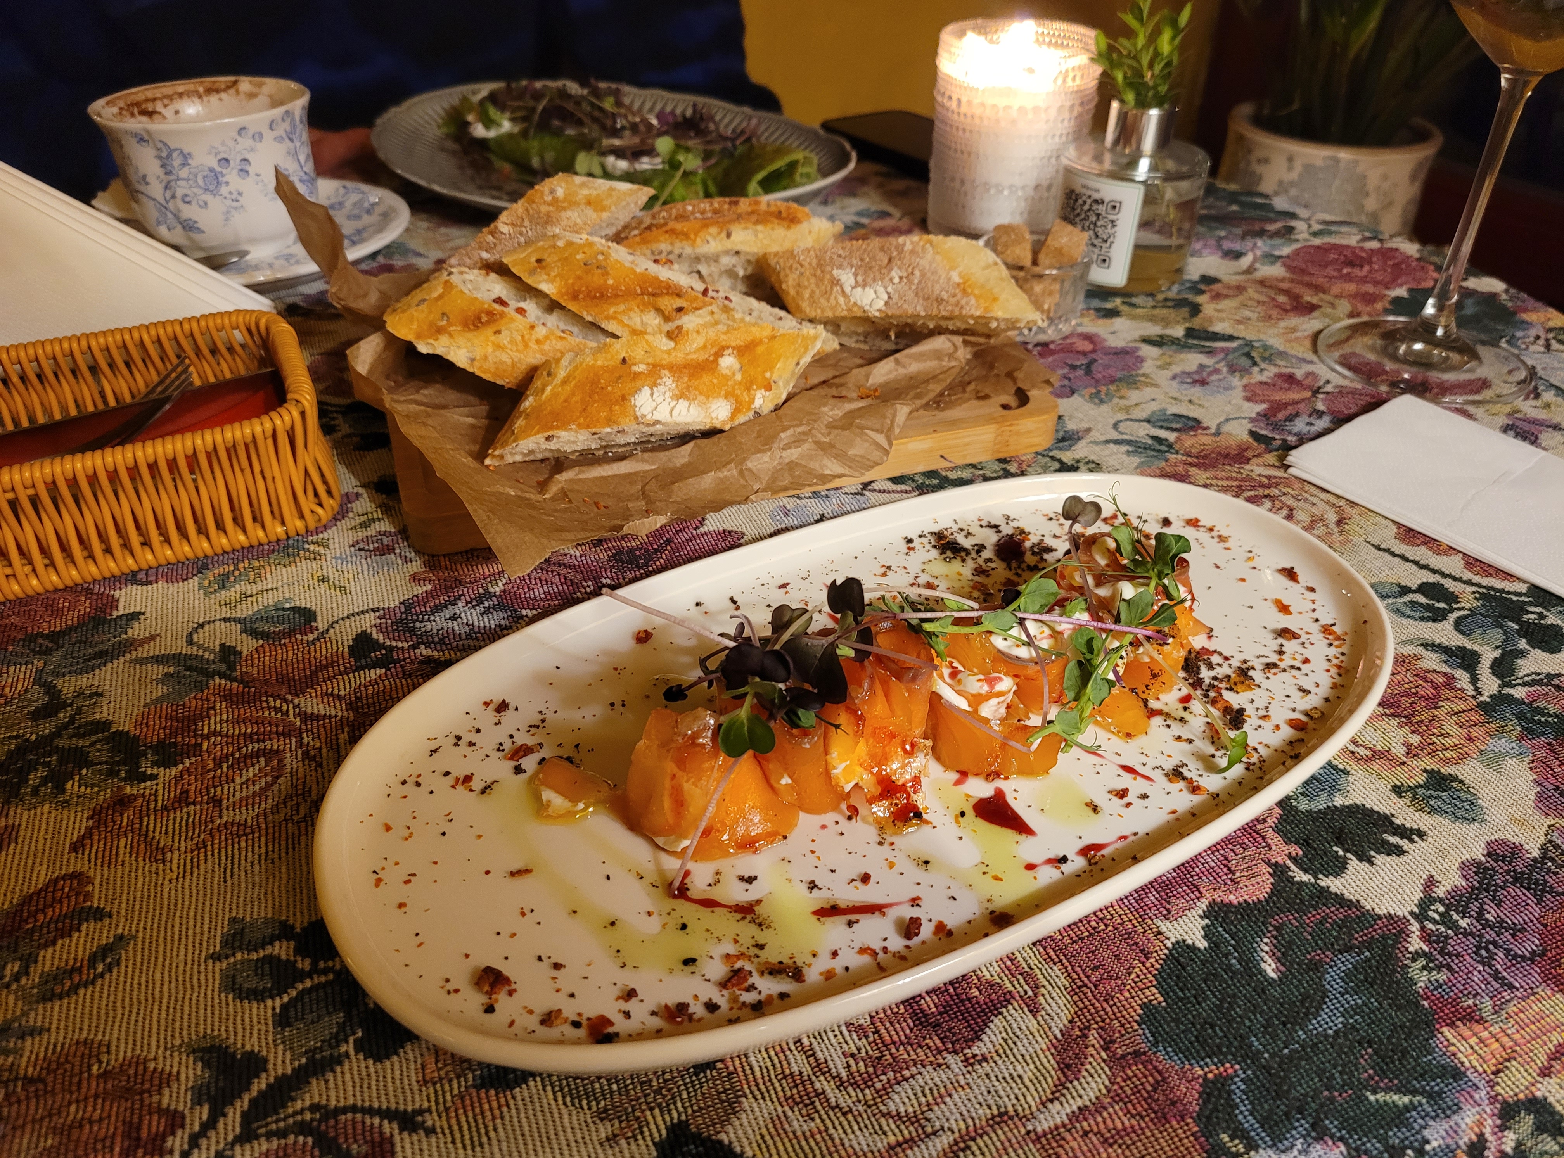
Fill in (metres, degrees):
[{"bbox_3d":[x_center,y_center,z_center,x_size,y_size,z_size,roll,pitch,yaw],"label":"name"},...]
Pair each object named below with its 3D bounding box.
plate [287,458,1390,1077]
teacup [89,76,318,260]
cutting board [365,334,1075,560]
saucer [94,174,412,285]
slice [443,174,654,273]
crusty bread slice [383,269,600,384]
[{"bbox_3d":[0.032,0.031,0.306,0.291,0.021,0.152,-18,40,-25],"label":"plate"},{"bbox_3d":[-0.261,-0.188,0.550,0.092,0.070,0.100,1,35,0],"label":"teacup"},{"bbox_3d":[-0.029,-0.077,0.444,0.260,0.037,0.165,-11,37,-16],"label":"cutting board"},{"bbox_3d":[-0.259,-0.161,0.568,0.158,0.022,0.158,1,36,0],"label":"saucer"},{"bbox_3d":[-0.096,-0.140,0.488,0.100,0.047,0.052,-11,37,-16],"label":"slice"},{"bbox_3d":[-0.104,-0.092,0.429,0.096,0.038,0.050,16,38,20],"label":"crusty bread slice"}]

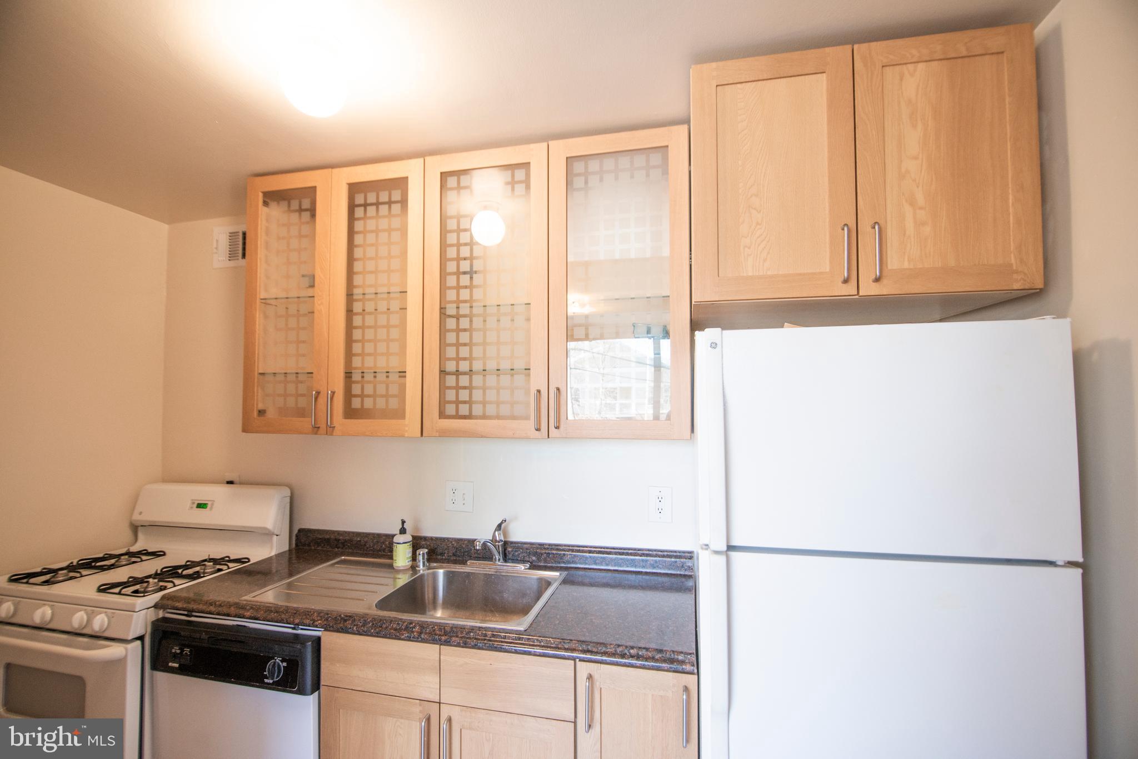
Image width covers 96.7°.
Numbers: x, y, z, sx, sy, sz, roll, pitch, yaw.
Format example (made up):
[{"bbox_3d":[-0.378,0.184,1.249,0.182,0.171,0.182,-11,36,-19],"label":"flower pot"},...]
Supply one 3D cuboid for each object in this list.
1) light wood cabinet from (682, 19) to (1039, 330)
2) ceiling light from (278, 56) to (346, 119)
[{"bbox_3d":[0.760,-0.501,1.521,0.759,0.617,0.617,-1,-2,13],"label":"light wood cabinet"},{"bbox_3d":[-0.631,-0.742,1.254,0.160,0.174,0.160,-1,-2,13],"label":"ceiling light"}]

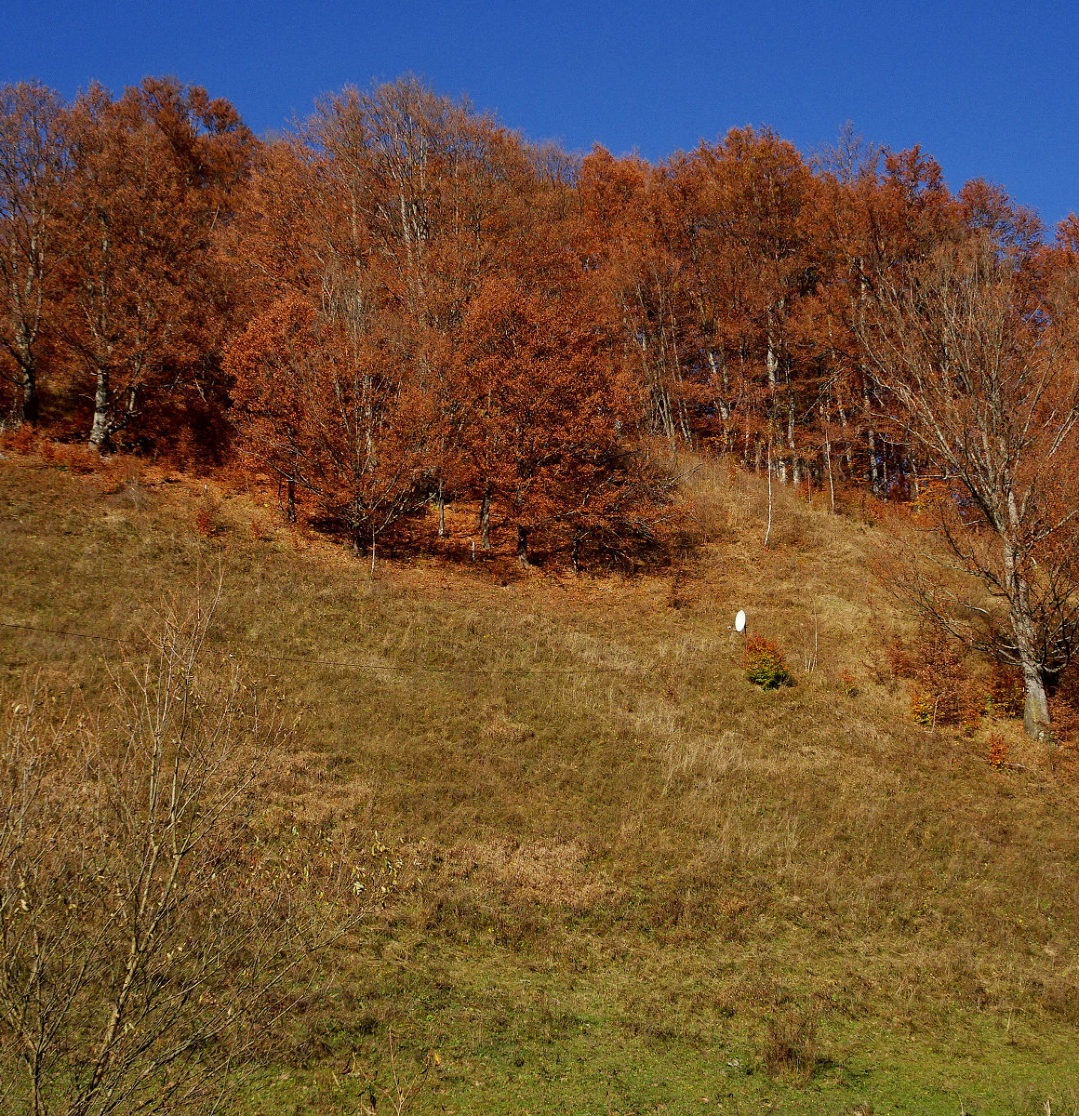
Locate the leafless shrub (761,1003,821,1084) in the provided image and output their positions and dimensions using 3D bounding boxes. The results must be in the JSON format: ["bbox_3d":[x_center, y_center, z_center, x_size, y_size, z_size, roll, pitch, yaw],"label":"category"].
[{"bbox_3d":[5.204,10.048,32.000,1.250,1.560,1.190,0,-6,0],"label":"leafless shrub"}]

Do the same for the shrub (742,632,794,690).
[{"bbox_3d":[8.119,3.677,55.000,1.740,2.020,1.650,0,-6,0],"label":"shrub"}]

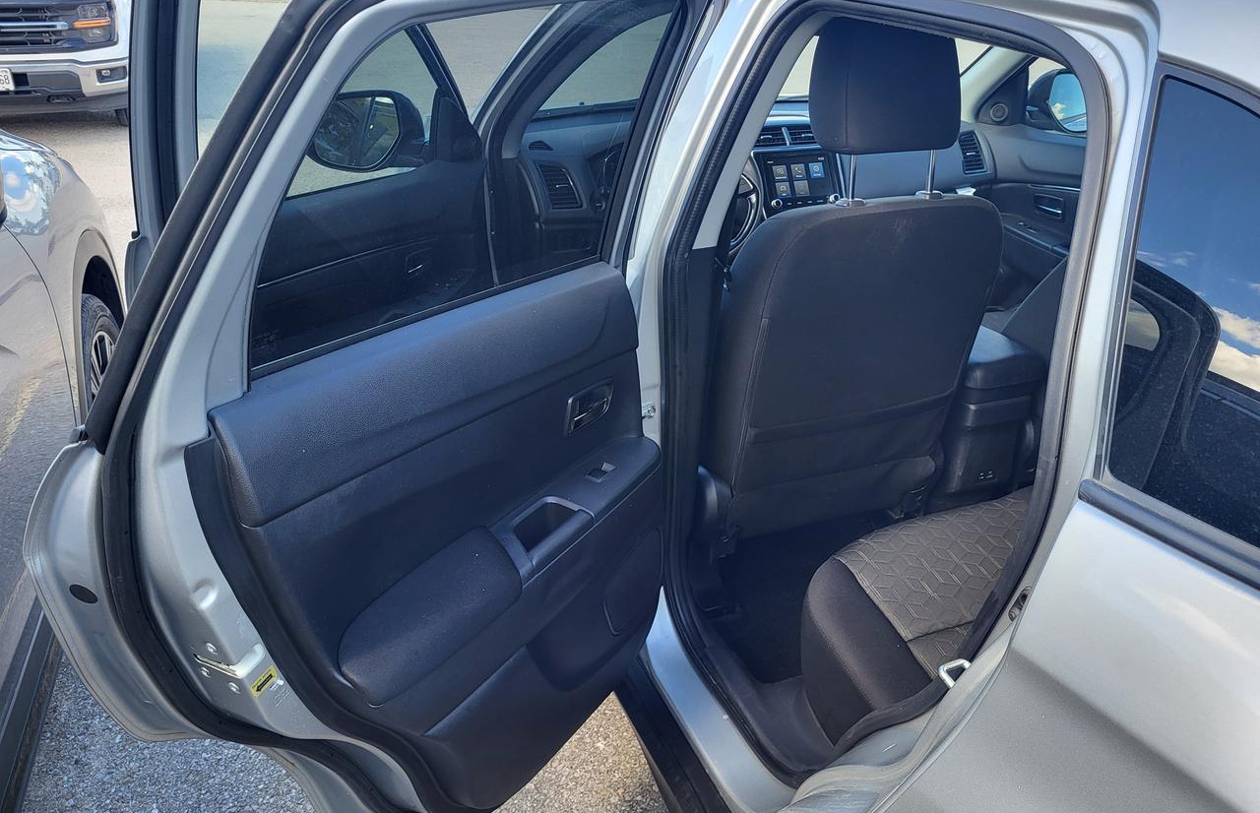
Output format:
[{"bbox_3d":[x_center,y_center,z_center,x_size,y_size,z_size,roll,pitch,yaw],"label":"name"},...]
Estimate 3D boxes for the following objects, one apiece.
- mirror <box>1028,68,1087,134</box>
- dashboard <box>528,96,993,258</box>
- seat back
[{"bbox_3d":[1.274,-0.898,2.817,0.225,0.185,0.140,-5,25,-11],"label":"mirror"},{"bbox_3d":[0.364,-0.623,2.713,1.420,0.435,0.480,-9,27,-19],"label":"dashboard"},{"bbox_3d":[0.300,-0.251,1.931,0.540,1.080,0.750,-9,27,-19],"label":"seat back"}]

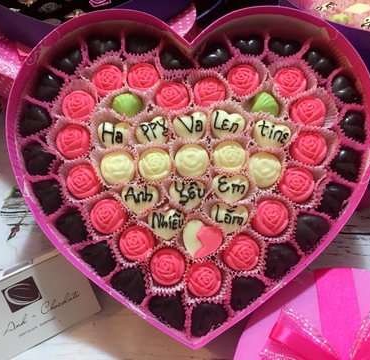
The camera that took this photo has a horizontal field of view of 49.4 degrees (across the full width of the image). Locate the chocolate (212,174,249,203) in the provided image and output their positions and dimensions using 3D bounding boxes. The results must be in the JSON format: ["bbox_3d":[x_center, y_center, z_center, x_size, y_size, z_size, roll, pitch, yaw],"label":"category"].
[{"bbox_3d":[0.037,0.007,0.325,0.030,0.015,0.025,0,77,3],"label":"chocolate"}]

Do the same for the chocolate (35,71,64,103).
[{"bbox_3d":[-0.121,-0.085,0.361,0.027,0.016,0.029,24,79,6],"label":"chocolate"}]

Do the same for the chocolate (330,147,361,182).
[{"bbox_3d":[0.126,-0.012,0.318,0.026,0.015,0.028,2,78,3],"label":"chocolate"}]

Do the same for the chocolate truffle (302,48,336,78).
[{"bbox_3d":[0.121,-0.105,0.363,0.027,0.016,0.029,-33,79,-6],"label":"chocolate truffle"}]

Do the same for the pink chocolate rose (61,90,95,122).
[{"bbox_3d":[-0.092,-0.064,0.347,0.028,0.016,0.028,0,77,3],"label":"pink chocolate rose"}]

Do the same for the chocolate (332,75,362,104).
[{"bbox_3d":[0.132,-0.074,0.332,0.026,0.015,0.028,-19,77,-1],"label":"chocolate"}]

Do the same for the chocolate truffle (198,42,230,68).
[{"bbox_3d":[0.027,-0.112,0.366,0.028,0.016,0.028,0,78,1],"label":"chocolate truffle"}]

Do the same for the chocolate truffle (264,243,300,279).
[{"bbox_3d":[0.080,0.066,0.327,0.028,0.016,0.028,0,78,1],"label":"chocolate truffle"}]

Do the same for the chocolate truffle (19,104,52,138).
[{"bbox_3d":[-0.129,-0.050,0.346,0.025,0.015,0.028,21,79,7],"label":"chocolate truffle"}]

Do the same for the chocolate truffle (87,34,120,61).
[{"bbox_3d":[-0.072,-0.114,0.351,0.028,0.015,0.026,0,78,3],"label":"chocolate truffle"}]

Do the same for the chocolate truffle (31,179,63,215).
[{"bbox_3d":[-0.116,0.015,0.340,0.028,0.016,0.028,0,78,1],"label":"chocolate truffle"}]

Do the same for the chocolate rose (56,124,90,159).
[{"bbox_3d":[-0.093,-0.032,0.334,0.028,0.015,0.028,0,78,3],"label":"chocolate rose"}]

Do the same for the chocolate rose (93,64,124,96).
[{"bbox_3d":[-0.068,-0.087,0.352,0.028,0.016,0.028,0,77,3],"label":"chocolate rose"}]

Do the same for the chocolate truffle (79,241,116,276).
[{"bbox_3d":[-0.068,0.060,0.312,0.028,0.015,0.026,41,83,10],"label":"chocolate truffle"}]

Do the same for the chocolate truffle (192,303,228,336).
[{"bbox_3d":[0.018,0.103,0.298,0.028,0.015,0.026,-30,78,-4],"label":"chocolate truffle"}]

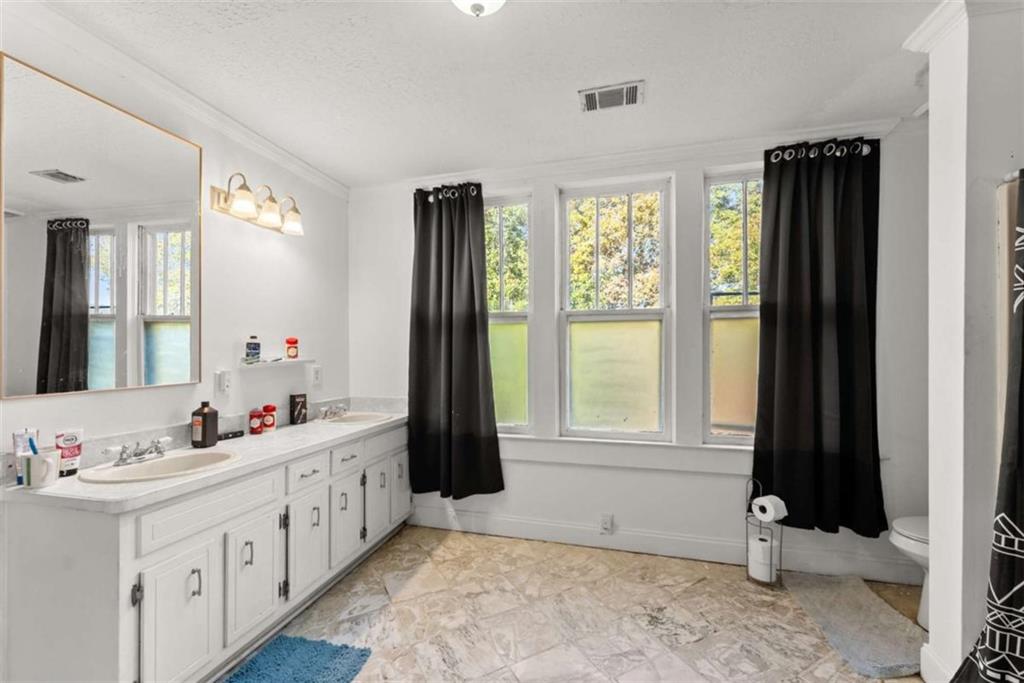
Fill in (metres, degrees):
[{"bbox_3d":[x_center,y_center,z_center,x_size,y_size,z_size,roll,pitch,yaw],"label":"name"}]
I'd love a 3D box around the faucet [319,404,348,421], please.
[{"bbox_3d":[-1.191,0.475,2.706,0.120,0.085,0.195,-1,-1,16],"label":"faucet"}]

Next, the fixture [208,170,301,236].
[{"bbox_3d":[-1.377,-0.759,2.221,0.170,0.250,0.479,-1,-1,16],"label":"fixture"}]

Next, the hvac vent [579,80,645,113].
[{"bbox_3d":[0.483,-1.164,1.917,0.295,0.020,0.175,-1,-1,15],"label":"hvac vent"}]

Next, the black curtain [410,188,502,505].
[{"bbox_3d":[-0.389,-0.001,2.681,0.675,2.105,0.120,-1,-1,15],"label":"black curtain"}]

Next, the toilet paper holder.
[{"bbox_3d":[1.348,1.012,2.139,0.165,0.532,0.165,-1,-1,16],"label":"toilet paper holder"}]

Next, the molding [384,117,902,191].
[{"bbox_3d":[0.560,-1.117,2.495,3.070,0.095,0.070,-1,-1,15],"label":"molding"}]

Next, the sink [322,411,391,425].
[{"bbox_3d":[-1.038,0.569,2.701,0.430,0.140,0.490,-1,-1,16],"label":"sink"}]

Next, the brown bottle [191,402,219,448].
[{"bbox_3d":[-1.473,0.397,1.911,0.095,0.212,0.090,0,-1,-11],"label":"brown bottle"}]

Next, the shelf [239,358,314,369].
[{"bbox_3d":[-1.365,0.131,2.360,0.095,0.018,0.457,-1,-1,16],"label":"shelf"}]

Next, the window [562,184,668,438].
[{"bbox_3d":[0.639,-0.198,2.512,0.641,1.593,0.080,-1,-1,15],"label":"window"}]

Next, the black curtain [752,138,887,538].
[{"bbox_3d":[1.633,-0.018,2.148,0.632,2.075,0.120,-1,-1,15],"label":"black curtain"}]

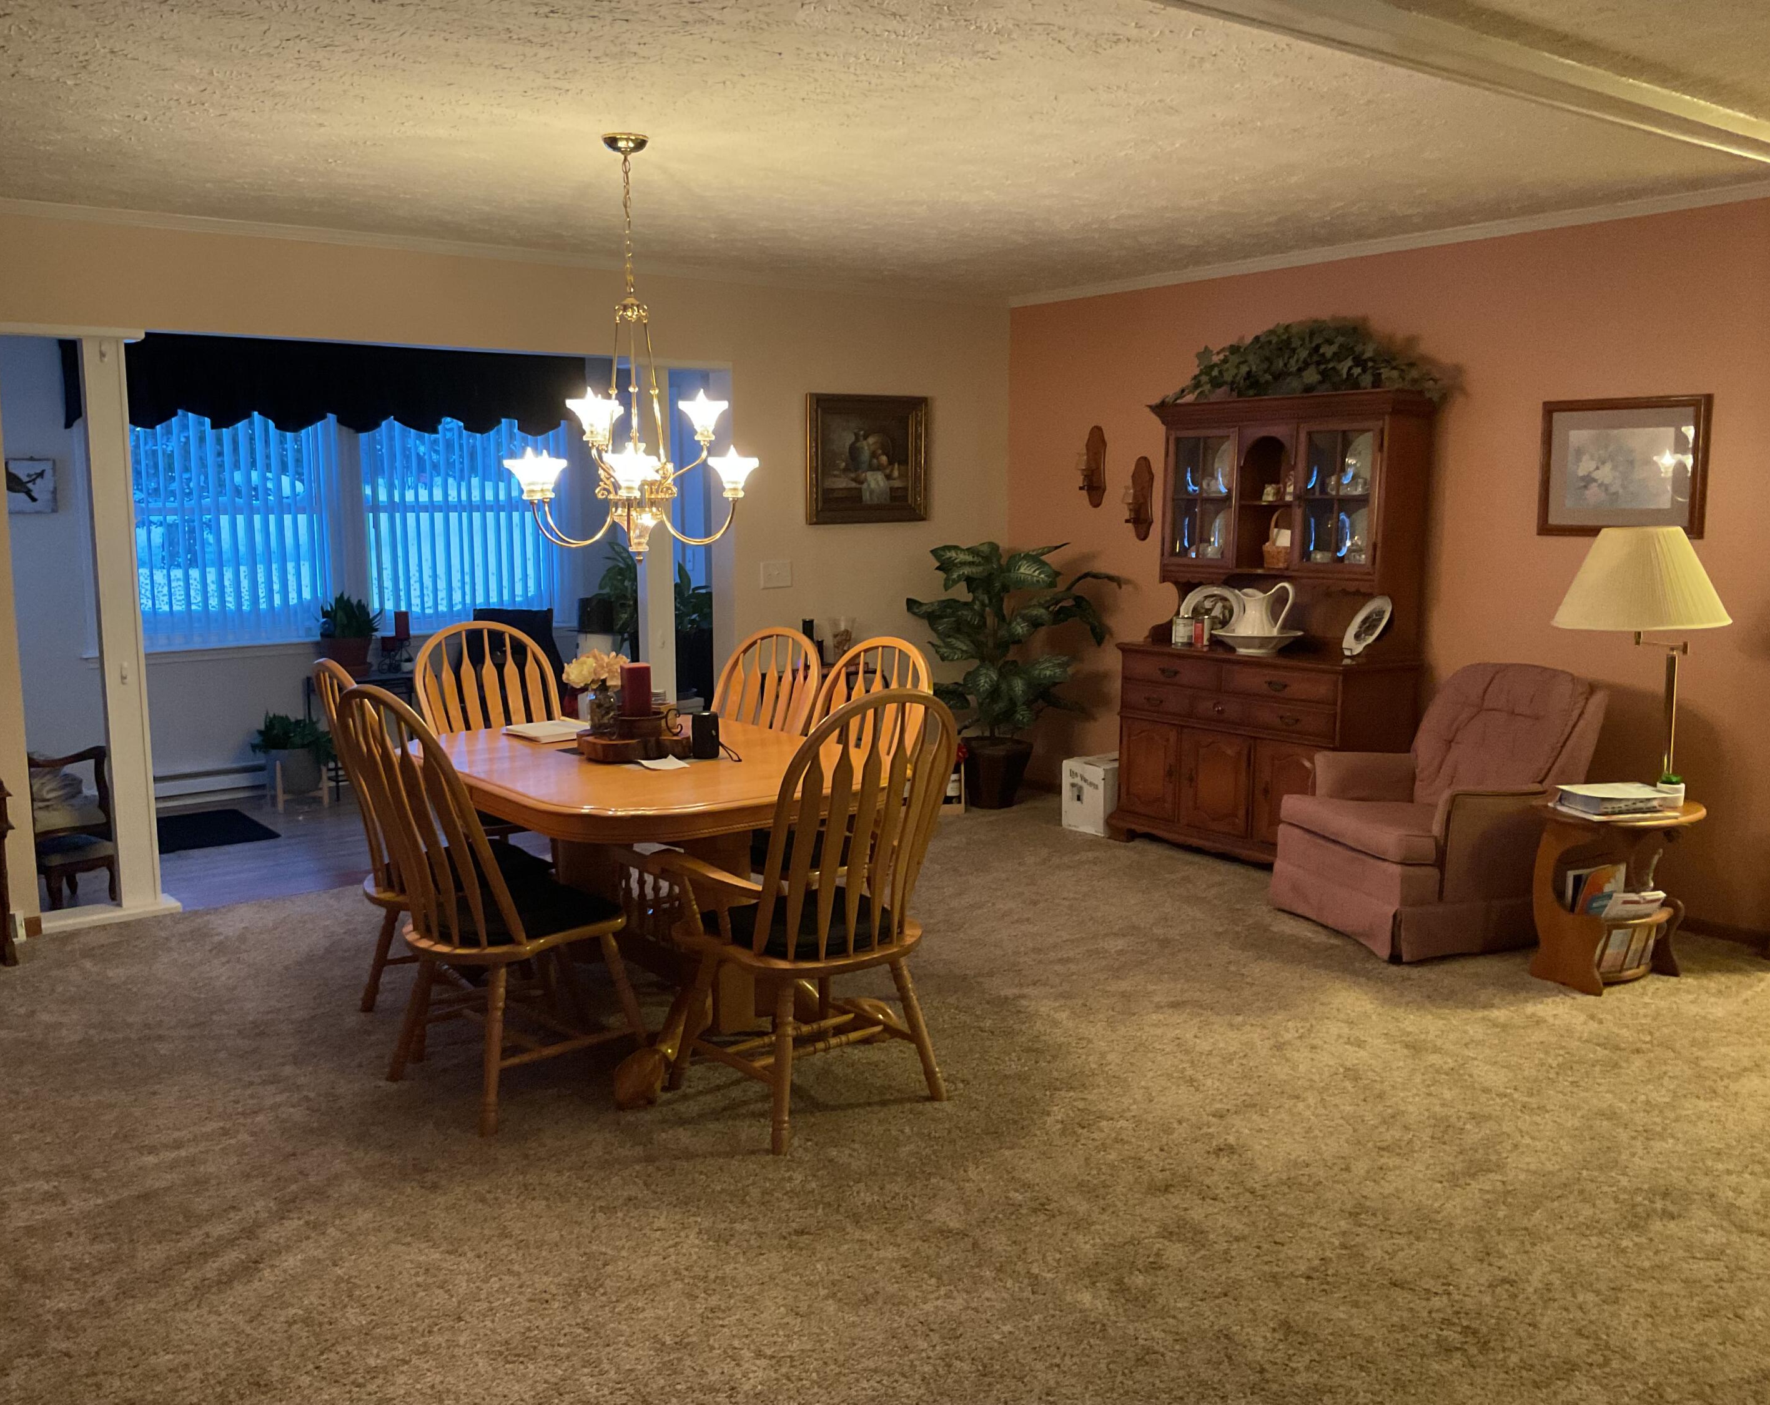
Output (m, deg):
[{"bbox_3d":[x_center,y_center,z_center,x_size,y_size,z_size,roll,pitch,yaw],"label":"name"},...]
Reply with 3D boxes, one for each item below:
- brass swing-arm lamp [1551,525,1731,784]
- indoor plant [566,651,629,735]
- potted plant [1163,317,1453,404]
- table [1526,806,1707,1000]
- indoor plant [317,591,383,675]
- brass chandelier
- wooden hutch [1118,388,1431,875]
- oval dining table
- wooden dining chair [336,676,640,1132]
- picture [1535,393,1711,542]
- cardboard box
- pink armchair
[{"bbox_3d":[2.298,-0.117,4.788,0.540,0.850,0.540,-6,9,-36],"label":"brass swing-arm lamp"},{"bbox_3d":[-0.805,-0.035,4.422,0.175,0.250,0.185,0,7,0],"label":"indoor plant"},{"bbox_3d":[1.631,-1.328,6.180,0.290,0.310,1.280,-6,9,-36],"label":"potted plant"},{"bbox_3d":[2.223,0.579,4.791,0.585,0.530,0.440,-6,9,-36],"label":"table"},{"bbox_3d":[-2.671,-0.347,7.830,0.330,0.410,0.310,-6,9,-37],"label":"indoor plant"},{"bbox_3d":[-0.688,-0.957,4.256,0.680,1.120,0.680,0,7,0],"label":"brass chandelier"},{"bbox_3d":[1.529,-0.283,6.325,0.500,1.845,1.200,-6,9,-37],"label":"wooden hutch"},{"bbox_3d":[-0.646,0.522,4.409,1.120,0.760,1.530,-6,9,-36],"label":"oval dining table"},{"bbox_3d":[-0.958,0.450,3.884,0.660,1.050,0.520,-7,10,-43],"label":"wooden dining chair"},{"bbox_3d":[2.510,-0.798,5.360,0.030,0.470,0.590,-6,9,-37],"label":"picture"},{"bbox_3d":[1.015,0.407,6.993,0.350,0.300,0.267,-6,9,-36],"label":"cardboard box"},{"bbox_3d":[1.892,0.313,5.393,0.840,0.900,0.720,-3,8,-20],"label":"pink armchair"}]

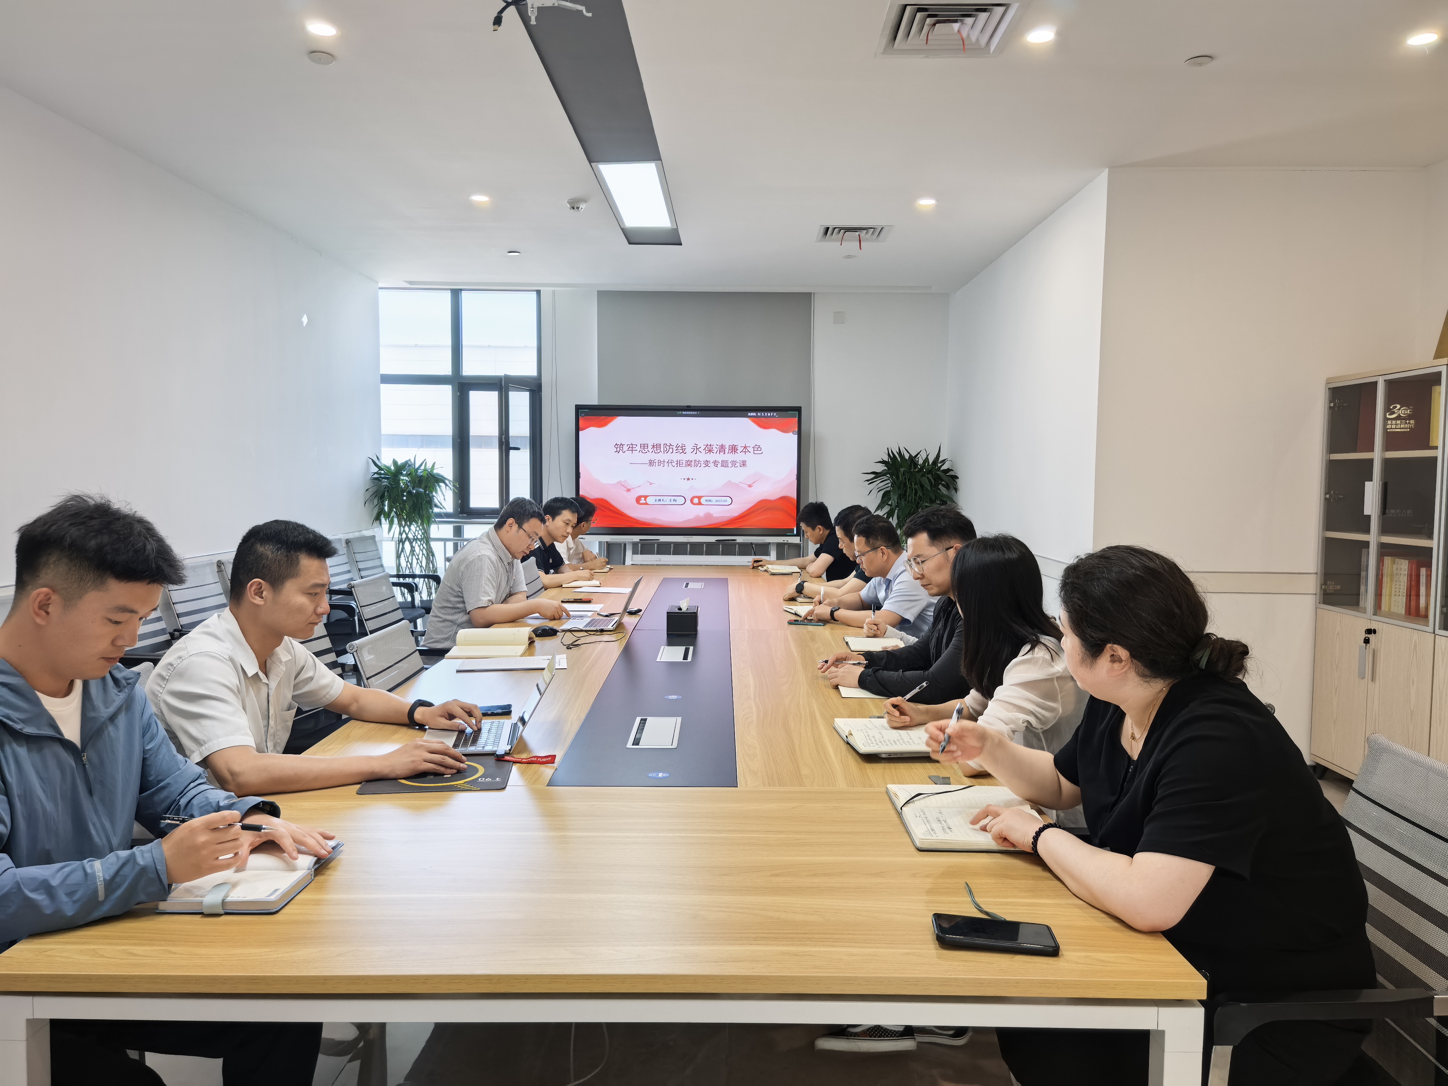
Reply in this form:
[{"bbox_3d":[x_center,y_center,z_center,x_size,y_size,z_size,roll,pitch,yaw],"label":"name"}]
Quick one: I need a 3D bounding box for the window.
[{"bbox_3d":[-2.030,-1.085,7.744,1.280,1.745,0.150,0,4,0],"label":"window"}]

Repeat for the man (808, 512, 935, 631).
[{"bbox_3d":[0.704,0.472,4.348,0.760,1.210,0.620,0,4,-5],"label":"man"}]

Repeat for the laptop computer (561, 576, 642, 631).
[{"bbox_3d":[-0.522,0.254,4.315,0.330,0.205,0.310,1,4,4],"label":"laptop computer"}]

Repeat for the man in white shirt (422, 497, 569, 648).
[{"bbox_3d":[-0.976,0.431,4.368,0.720,1.265,0.600,1,4,5],"label":"man in white shirt"}]

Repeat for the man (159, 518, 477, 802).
[{"bbox_3d":[-0.980,0.576,2.333,0.780,1.290,0.660,1,4,5],"label":"man"}]

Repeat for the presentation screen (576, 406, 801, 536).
[{"bbox_3d":[-0.265,-0.527,7.632,1.700,1.000,0.100,0,4,0],"label":"presentation screen"}]

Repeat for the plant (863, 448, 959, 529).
[{"bbox_3d":[1.377,0.089,7.444,0.720,1.600,0.720,0,4,0],"label":"plant"}]

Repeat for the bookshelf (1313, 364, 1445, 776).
[{"bbox_3d":[2.940,0.203,4.247,0.395,1.850,0.775,0,4,0],"label":"bookshelf"}]

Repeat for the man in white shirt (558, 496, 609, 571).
[{"bbox_3d":[-1.012,0.297,6.464,0.680,1.210,0.580,1,4,5],"label":"man in white shirt"}]

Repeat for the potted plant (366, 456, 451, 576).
[{"bbox_3d":[-2.160,0.131,6.885,0.580,1.460,0.580,0,4,0],"label":"potted plant"}]

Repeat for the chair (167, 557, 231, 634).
[{"bbox_3d":[-2.288,0.582,4.838,0.600,0.960,0.560,0,4,3],"label":"chair"}]

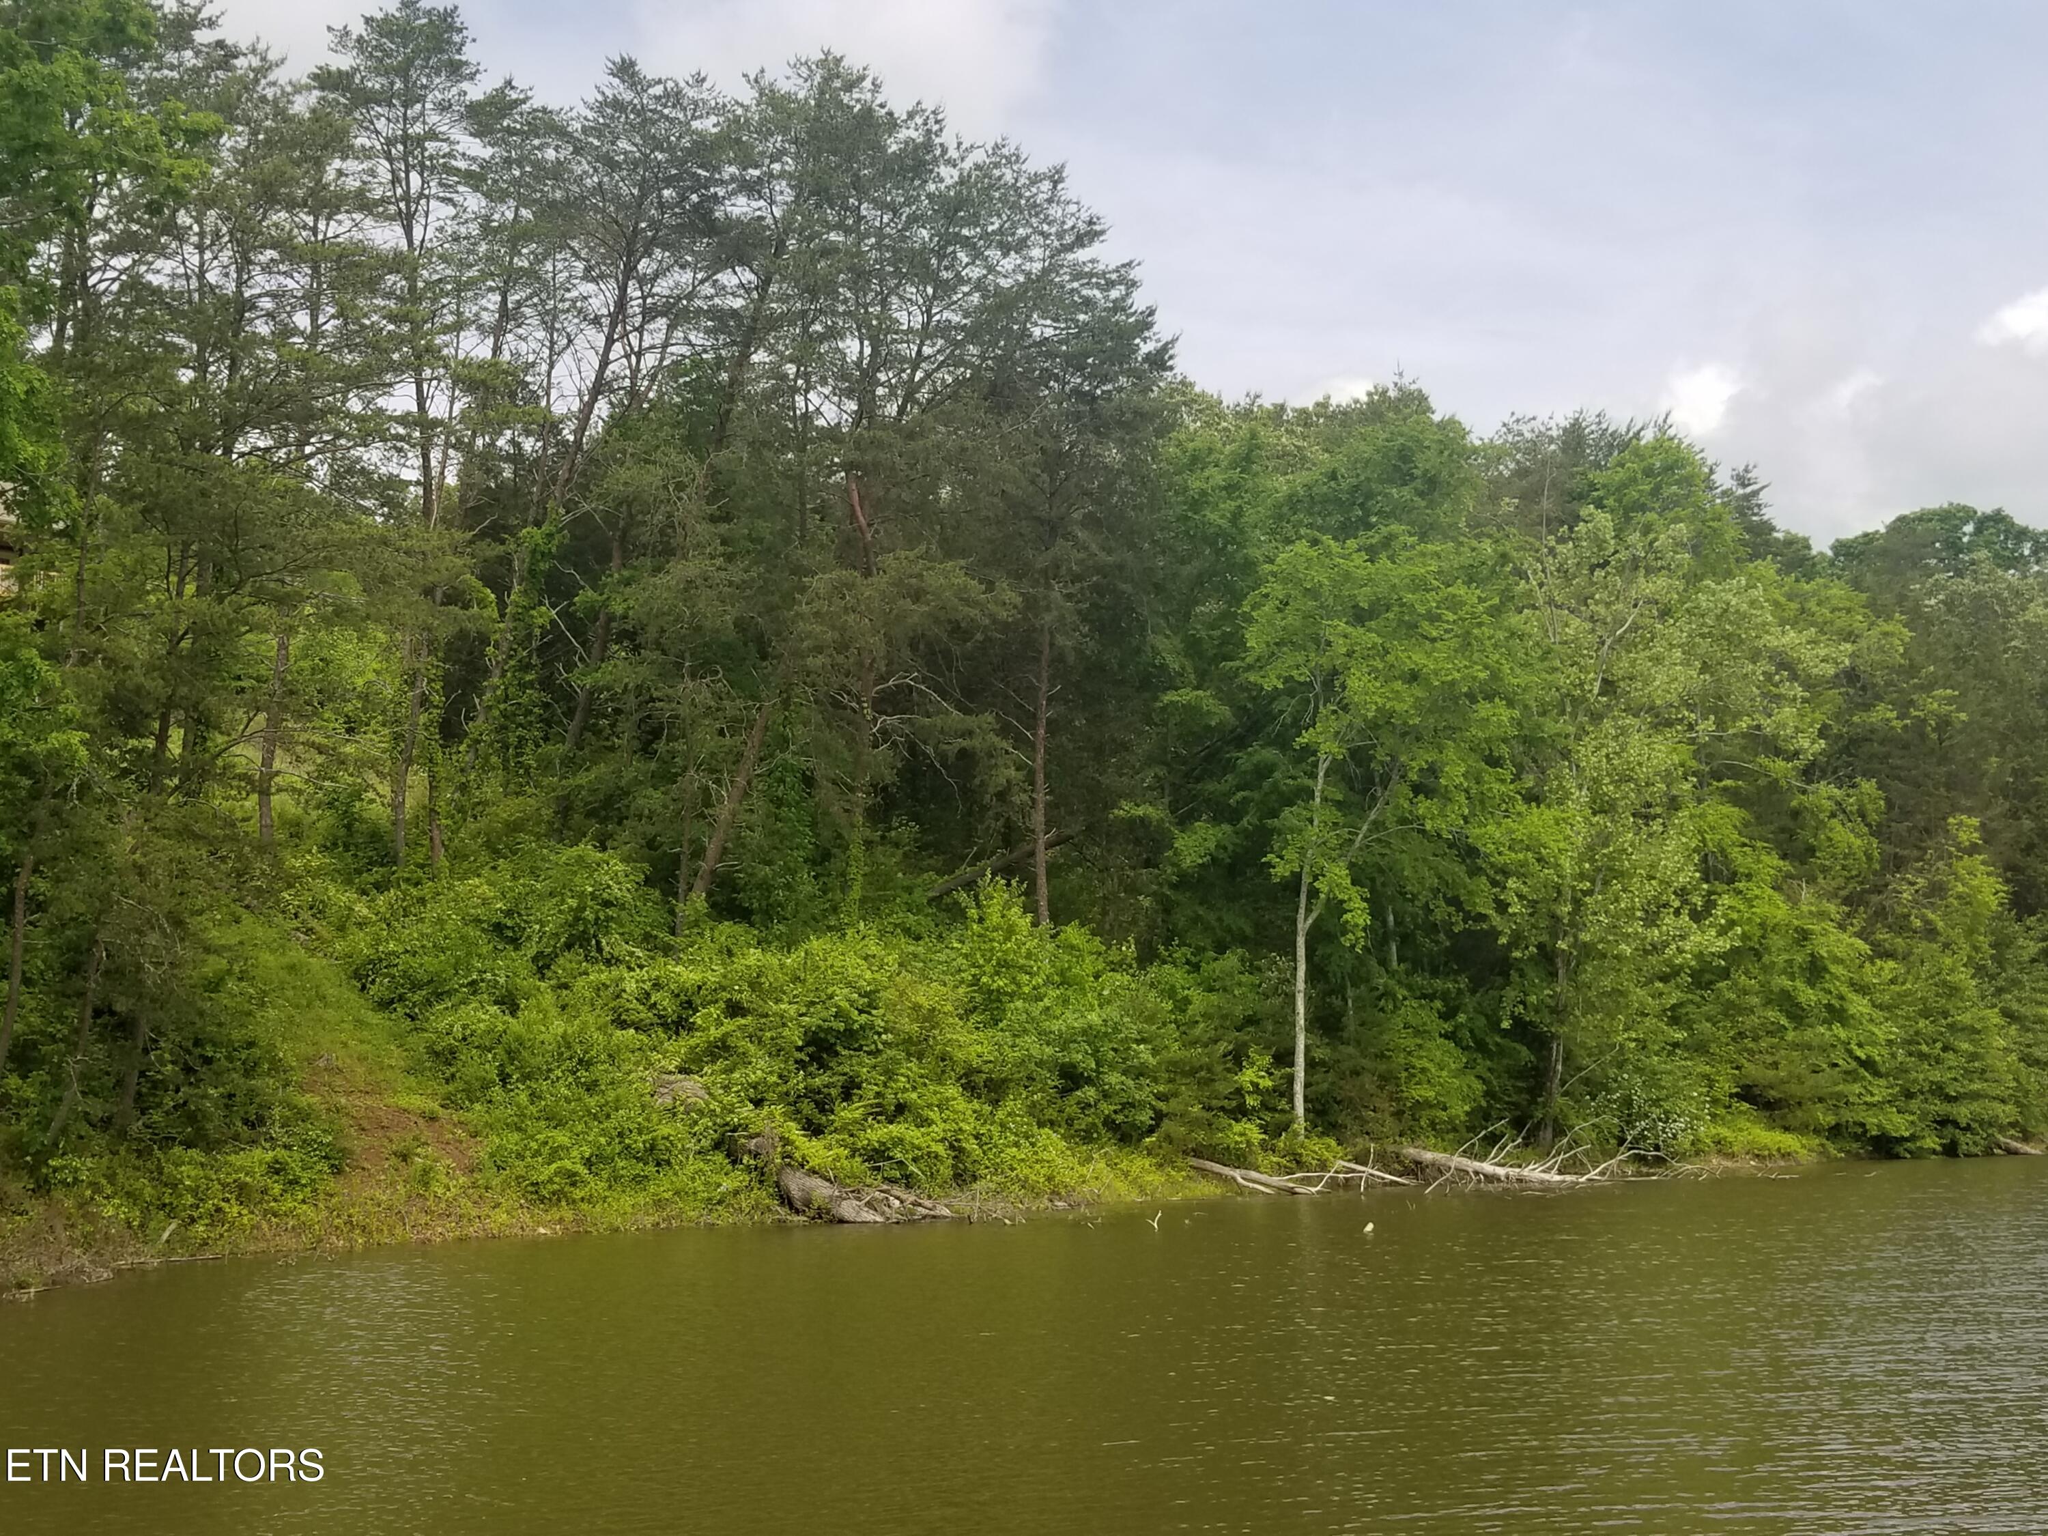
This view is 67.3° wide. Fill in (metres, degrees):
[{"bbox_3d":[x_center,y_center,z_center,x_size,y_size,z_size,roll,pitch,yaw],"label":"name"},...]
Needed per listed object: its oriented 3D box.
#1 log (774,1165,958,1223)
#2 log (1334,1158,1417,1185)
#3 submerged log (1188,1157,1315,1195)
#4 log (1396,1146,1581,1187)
[{"bbox_3d":[-2.543,6.847,24.700,2.950,0.850,1.000,0,-11,0],"label":"log"},{"bbox_3d":[7.146,8.221,31.300,1.700,0.480,0.500,0,-11,0],"label":"log"},{"bbox_3d":[4.402,7.893,29.700,2.500,0.650,0.650,0,-11,0],"label":"submerged log"},{"bbox_3d":[9.837,8.401,32.500,4.000,0.750,0.800,0,-11,0],"label":"log"}]

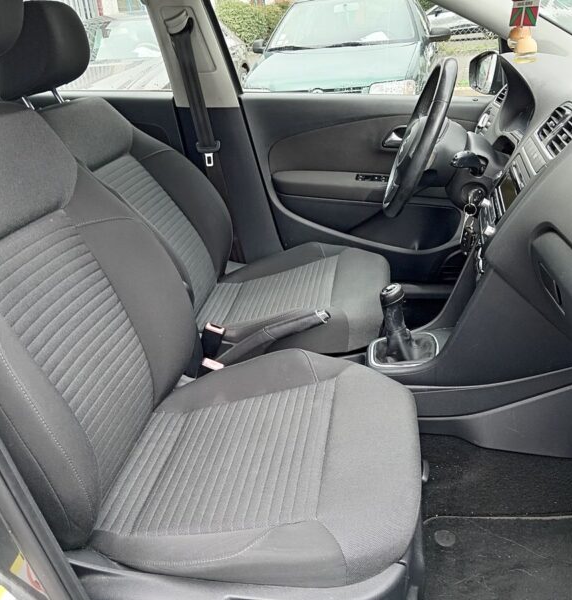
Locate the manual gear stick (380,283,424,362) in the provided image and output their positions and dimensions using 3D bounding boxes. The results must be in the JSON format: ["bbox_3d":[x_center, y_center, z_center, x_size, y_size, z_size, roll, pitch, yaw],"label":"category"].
[{"bbox_3d":[0.232,0.048,1.154,0.078,0.148,0.078,-4,22,9],"label":"manual gear stick"}]

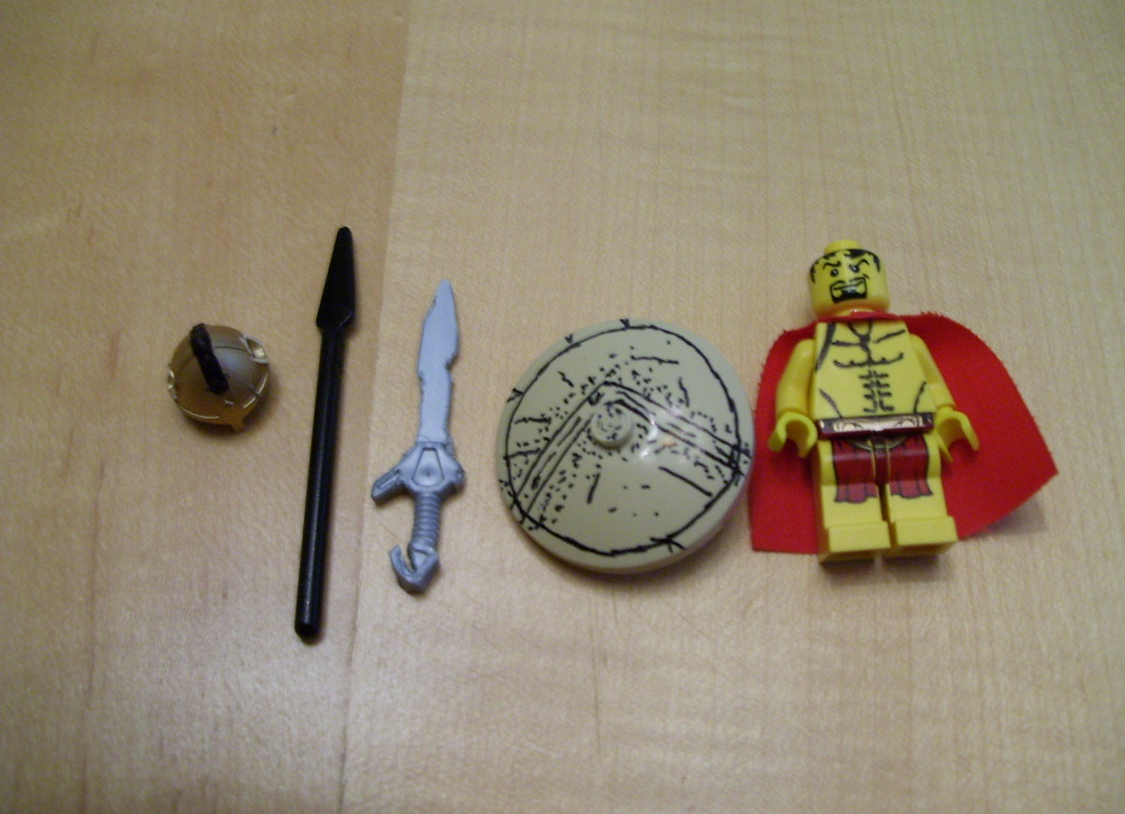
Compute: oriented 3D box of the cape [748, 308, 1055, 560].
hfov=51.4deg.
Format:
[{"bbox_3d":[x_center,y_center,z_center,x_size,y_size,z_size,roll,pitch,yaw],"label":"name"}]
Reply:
[{"bbox_3d":[0.042,0.002,0.149,0.038,0.005,0.032,-5,73,3],"label":"cape"}]

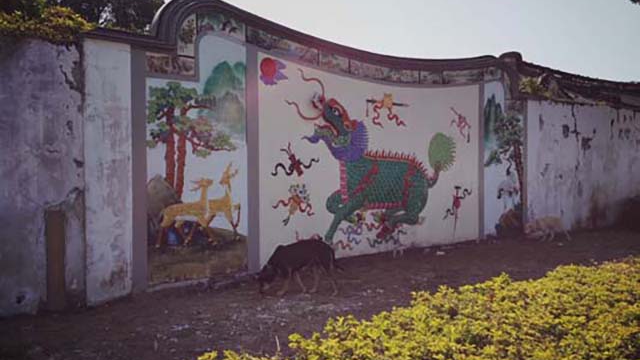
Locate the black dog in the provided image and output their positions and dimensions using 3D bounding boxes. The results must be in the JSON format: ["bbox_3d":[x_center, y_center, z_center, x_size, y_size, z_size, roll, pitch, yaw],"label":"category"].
[{"bbox_3d":[-0.230,0.900,5.700,0.860,0.560,0.250,0,2,0],"label":"black dog"}]

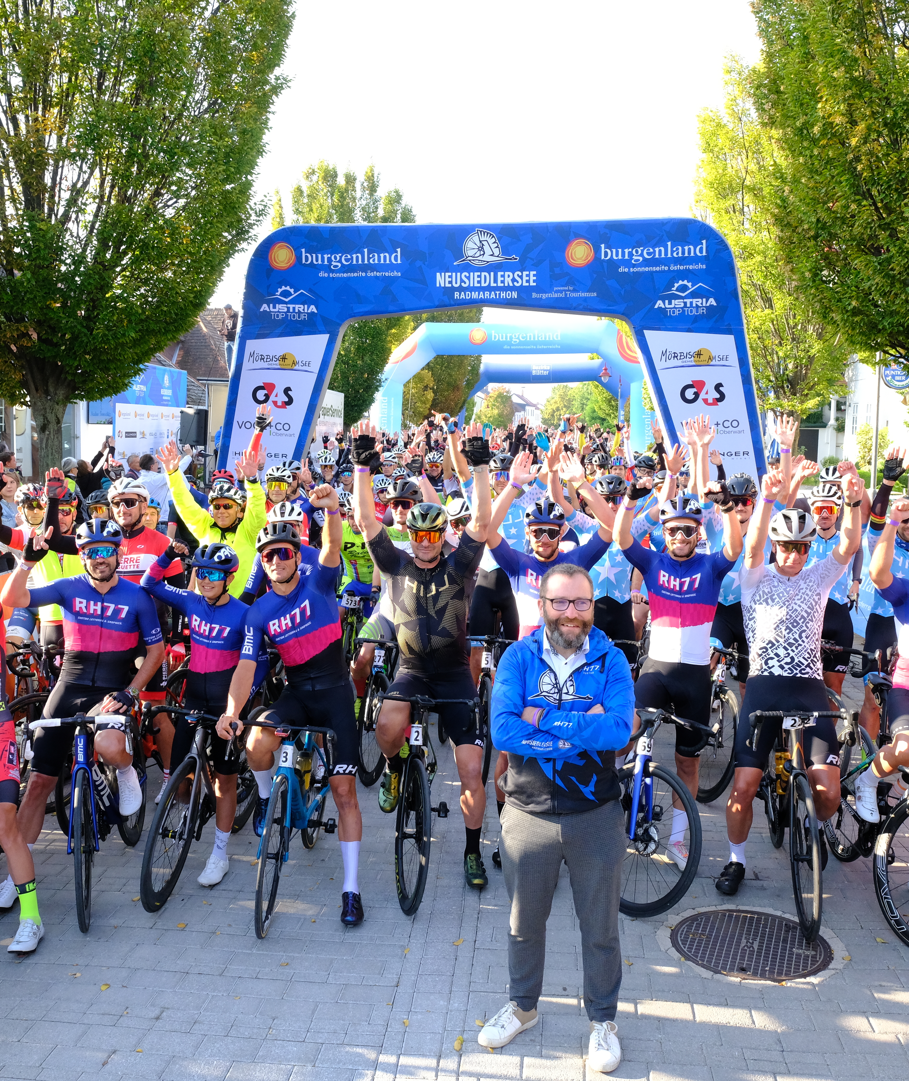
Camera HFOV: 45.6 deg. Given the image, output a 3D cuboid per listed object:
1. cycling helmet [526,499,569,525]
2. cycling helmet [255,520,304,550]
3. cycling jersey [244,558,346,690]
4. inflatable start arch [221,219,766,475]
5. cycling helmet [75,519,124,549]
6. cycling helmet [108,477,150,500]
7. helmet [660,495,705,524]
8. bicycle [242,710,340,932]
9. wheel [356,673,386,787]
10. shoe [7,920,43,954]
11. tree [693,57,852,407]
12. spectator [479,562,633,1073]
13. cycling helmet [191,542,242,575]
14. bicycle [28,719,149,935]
[{"bbox_3d":[0.447,-0.117,5.207,0.205,0.160,0.270,1,5,6],"label":"cycling helmet"},{"bbox_3d":[-0.781,-0.017,4.830,0.215,0.158,0.280,1,6,8],"label":"cycling helmet"},{"bbox_3d":[-0.667,0.344,4.520,0.450,0.550,0.320,0,5,-3],"label":"cycling jersey"},{"bbox_3d":[0.440,-1.489,13.116,7.000,4.620,0.800,0,6,4],"label":"inflatable start arch"},{"bbox_3d":[-1.536,-0.010,4.687,0.205,0.160,0.270,-1,5,-14],"label":"cycling helmet"},{"bbox_3d":[-1.717,-0.261,5.700,0.215,0.158,0.280,1,6,8],"label":"cycling helmet"},{"bbox_3d":[1.077,-0.126,5.127,0.205,0.160,0.270,1,5,12],"label":"helmet"},{"bbox_3d":[-0.759,1.121,5.044,0.430,0.970,1.660,0,6,1],"label":"bicycle"},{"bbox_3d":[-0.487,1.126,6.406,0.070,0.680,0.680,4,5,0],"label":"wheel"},{"bbox_3d":[-1.800,1.663,4.559,0.100,0.140,0.280,1,6,8],"label":"shoe"},{"bbox_3d":[6.600,-4.710,20.419,4.400,9.500,4.400,0,6,0],"label":"tree"},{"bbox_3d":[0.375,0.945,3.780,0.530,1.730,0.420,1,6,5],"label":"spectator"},{"bbox_3d":[-1.050,0.089,4.757,0.205,0.160,0.270,1,5,9],"label":"cycling helmet"},{"bbox_3d":[-1.626,1.112,5.084,0.430,0.990,1.660,0,6,-5],"label":"bicycle"}]

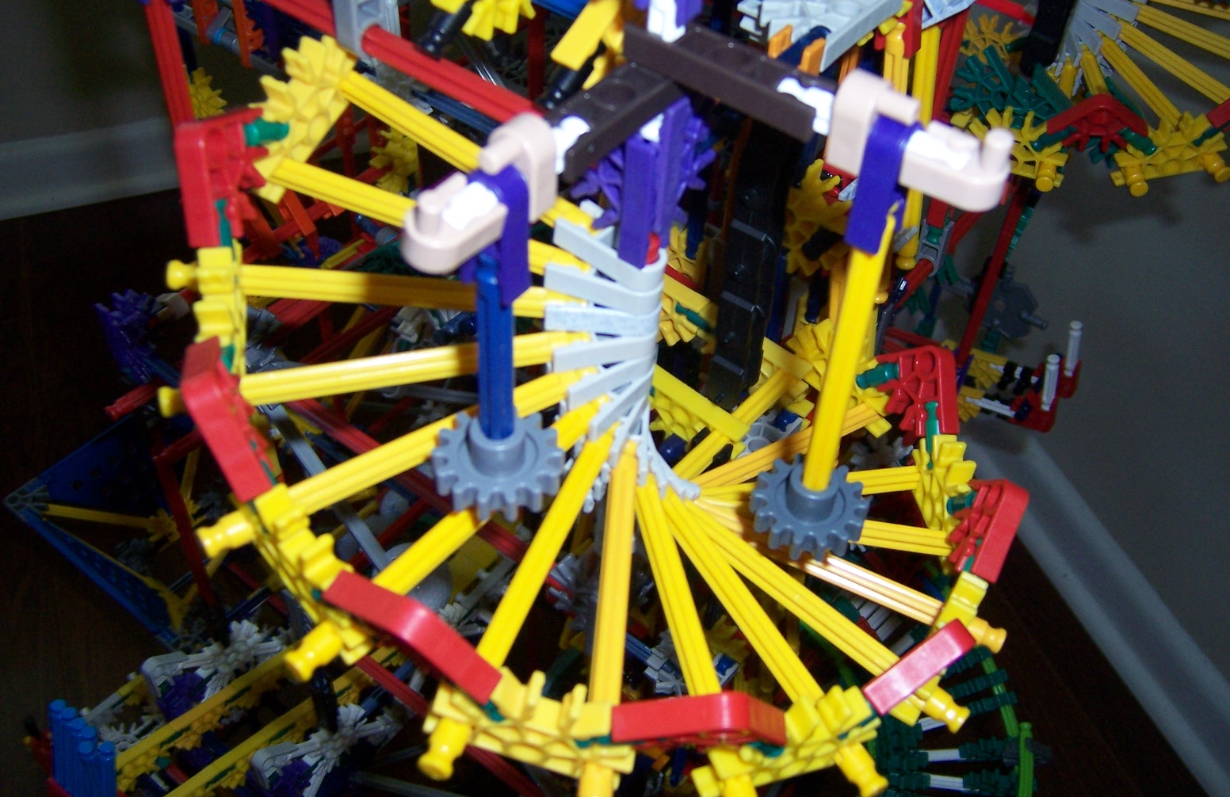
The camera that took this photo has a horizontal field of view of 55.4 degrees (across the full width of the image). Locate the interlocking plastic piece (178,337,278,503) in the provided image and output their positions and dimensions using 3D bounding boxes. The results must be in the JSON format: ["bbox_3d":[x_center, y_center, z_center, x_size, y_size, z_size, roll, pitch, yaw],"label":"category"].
[{"bbox_3d":[-0.069,0.003,0.209,0.006,0.023,0.023,-21,23,-12],"label":"interlocking plastic piece"}]

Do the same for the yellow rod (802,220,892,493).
[{"bbox_3d":[0.043,-0.004,0.224,0.006,0.086,0.006,28,54,21],"label":"yellow rod"}]

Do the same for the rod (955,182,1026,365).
[{"bbox_3d":[0.183,-0.060,0.564,0.006,0.130,0.006,28,52,21],"label":"rod"}]

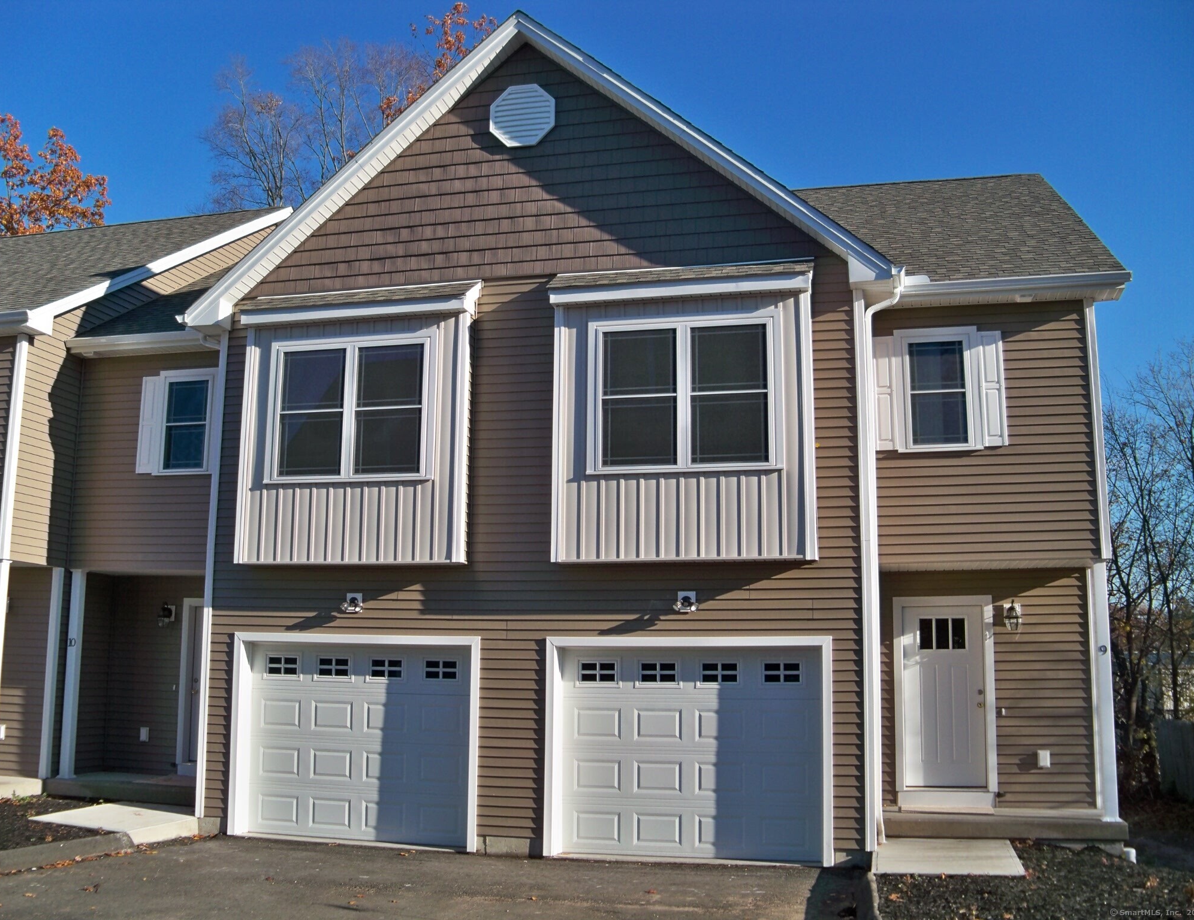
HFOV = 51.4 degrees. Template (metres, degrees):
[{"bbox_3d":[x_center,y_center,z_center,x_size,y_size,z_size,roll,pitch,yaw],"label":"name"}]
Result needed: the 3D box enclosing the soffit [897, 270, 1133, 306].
[{"bbox_3d":[4.202,-1.753,12.512,2.250,0.130,0.135,-2,-9,14],"label":"soffit"}]

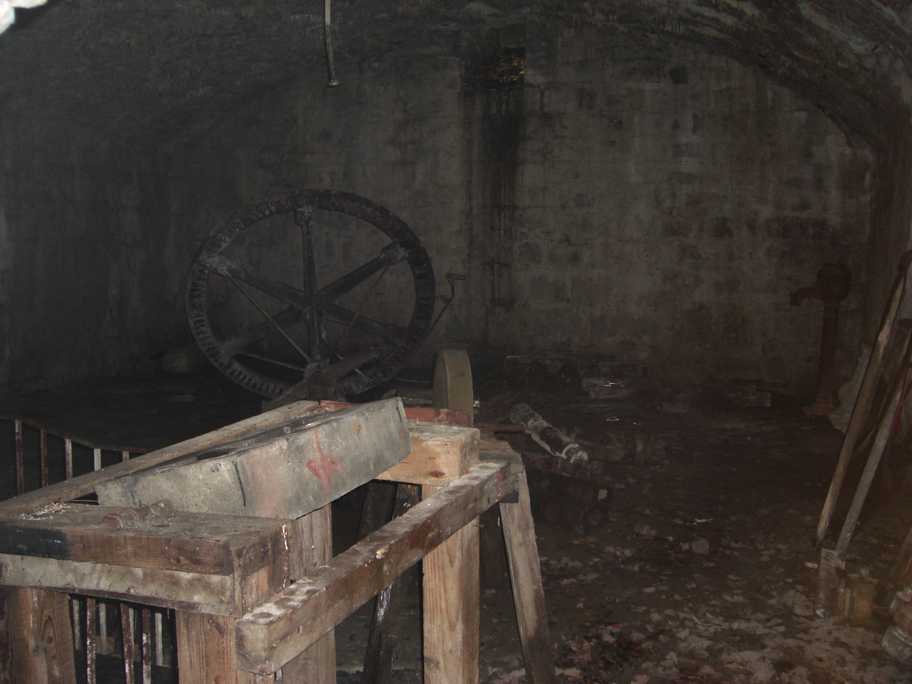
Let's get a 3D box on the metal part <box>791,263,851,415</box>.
[{"bbox_3d":[2.898,-0.036,7.950,0.480,1.200,0.280,-1,7,-10],"label":"metal part"}]

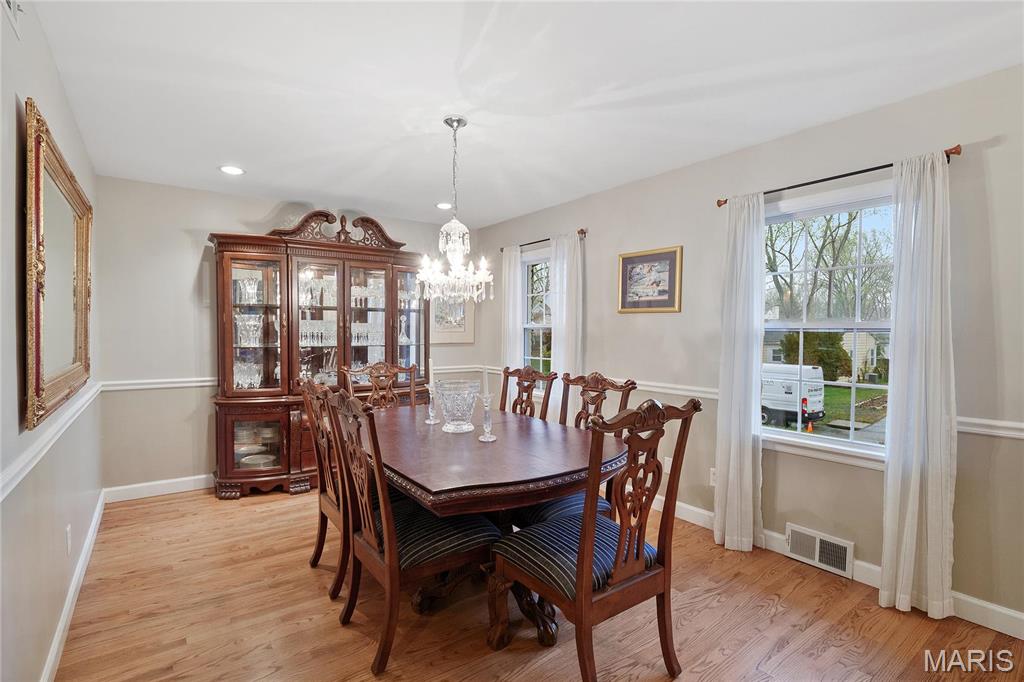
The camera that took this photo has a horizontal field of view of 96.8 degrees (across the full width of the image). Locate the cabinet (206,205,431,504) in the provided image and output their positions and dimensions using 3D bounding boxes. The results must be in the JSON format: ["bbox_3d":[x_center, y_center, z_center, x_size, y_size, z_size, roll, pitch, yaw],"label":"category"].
[{"bbox_3d":[-1.560,0.055,4.047,1.880,2.320,0.530,-1,1,-34],"label":"cabinet"}]

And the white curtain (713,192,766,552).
[{"bbox_3d":[1.387,0.186,2.793,0.110,2.130,0.290,-1,2,-38],"label":"white curtain"}]

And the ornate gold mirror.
[{"bbox_3d":[-1.895,-0.237,1.940,0.060,0.970,1.500,0,1,-38],"label":"ornate gold mirror"}]

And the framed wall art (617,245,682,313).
[{"bbox_3d":[1.014,-0.439,3.369,0.030,0.460,0.550,-1,2,-38],"label":"framed wall art"}]

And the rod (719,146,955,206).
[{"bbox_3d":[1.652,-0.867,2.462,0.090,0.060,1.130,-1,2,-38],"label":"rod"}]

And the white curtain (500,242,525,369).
[{"bbox_3d":[0.002,0.145,4.553,0.110,2.130,0.340,-1,2,-38],"label":"white curtain"}]

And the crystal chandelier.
[{"bbox_3d":[-0.304,-0.703,2.449,0.420,0.970,0.420,0,1,0],"label":"crystal chandelier"}]

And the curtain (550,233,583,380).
[{"bbox_3d":[0.466,0.159,3.964,0.110,2.130,0.380,-1,2,-38],"label":"curtain"}]

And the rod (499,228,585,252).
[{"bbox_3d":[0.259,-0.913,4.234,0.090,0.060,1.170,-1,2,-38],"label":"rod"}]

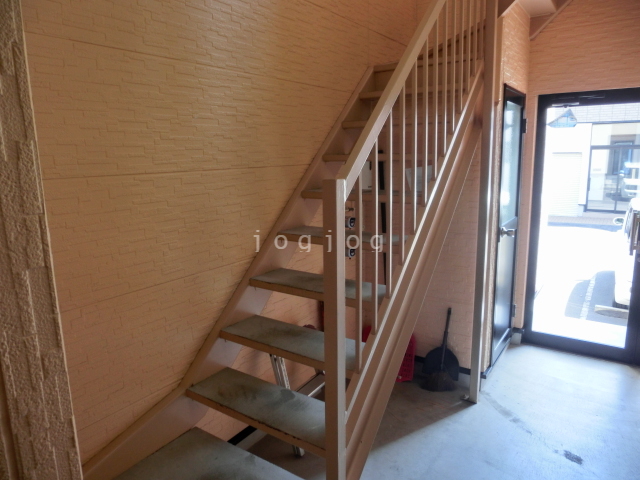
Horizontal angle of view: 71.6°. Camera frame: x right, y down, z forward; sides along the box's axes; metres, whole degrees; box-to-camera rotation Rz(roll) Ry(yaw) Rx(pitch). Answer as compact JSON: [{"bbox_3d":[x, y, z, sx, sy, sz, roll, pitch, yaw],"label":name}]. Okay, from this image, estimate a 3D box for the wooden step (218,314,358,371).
[{"bbox_3d":[-0.101,0.469,2.039,0.736,0.035,0.251,7,13,34],"label":"wooden step"}]

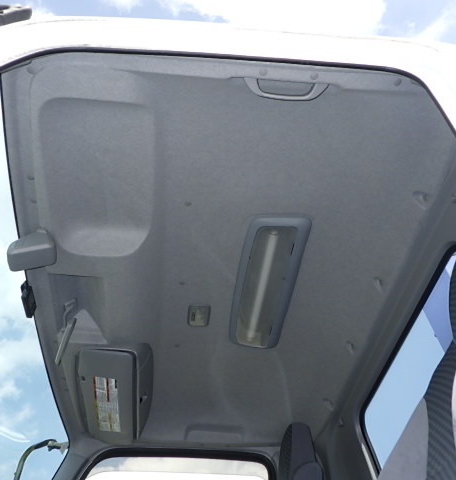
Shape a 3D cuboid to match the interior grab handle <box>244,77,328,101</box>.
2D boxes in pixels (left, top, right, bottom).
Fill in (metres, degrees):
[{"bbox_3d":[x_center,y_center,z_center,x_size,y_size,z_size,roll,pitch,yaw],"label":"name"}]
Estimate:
[{"bbox_3d":[0.115,-0.301,1.020,0.168,0.040,0.042,3,-47,-6],"label":"interior grab handle"}]

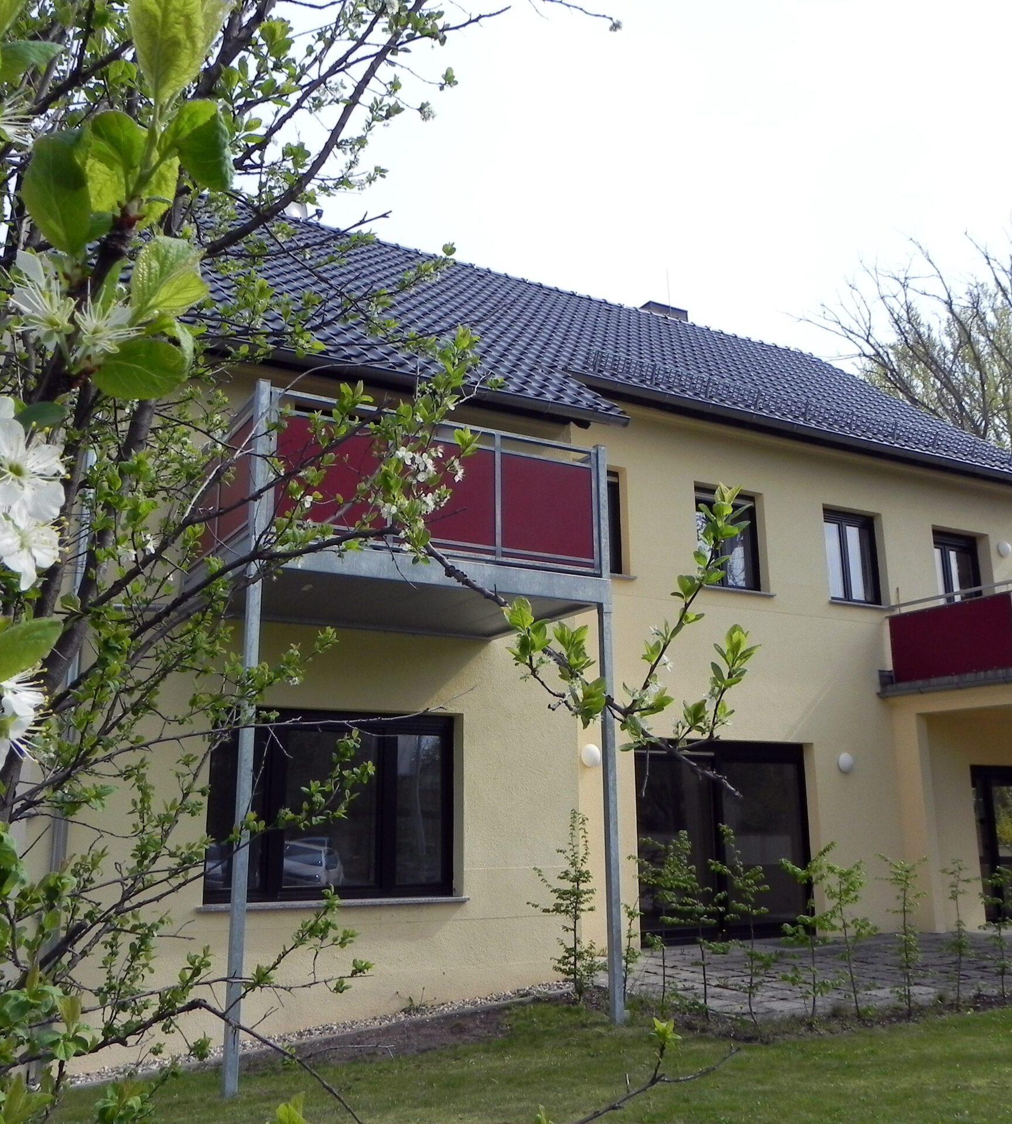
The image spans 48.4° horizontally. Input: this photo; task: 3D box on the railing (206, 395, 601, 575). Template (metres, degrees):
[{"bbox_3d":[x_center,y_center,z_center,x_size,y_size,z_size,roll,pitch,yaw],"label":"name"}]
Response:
[{"bbox_3d":[-0.904,-0.378,9.411,2.973,1.073,1.892,7,-15,-28],"label":"railing"}]

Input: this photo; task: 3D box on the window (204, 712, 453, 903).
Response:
[{"bbox_3d":[-1.514,2.141,9.958,2.295,1.613,0.120,7,-15,-28],"label":"window"}]

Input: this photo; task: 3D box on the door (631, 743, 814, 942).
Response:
[{"bbox_3d":[2.536,3.253,13.174,2.600,2.265,0.120,7,-15,-28],"label":"door"}]

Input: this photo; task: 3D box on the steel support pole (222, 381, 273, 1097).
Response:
[{"bbox_3d":[-1.722,1.004,7.537,0.080,4.738,0.080,7,-15,-28],"label":"steel support pole"}]

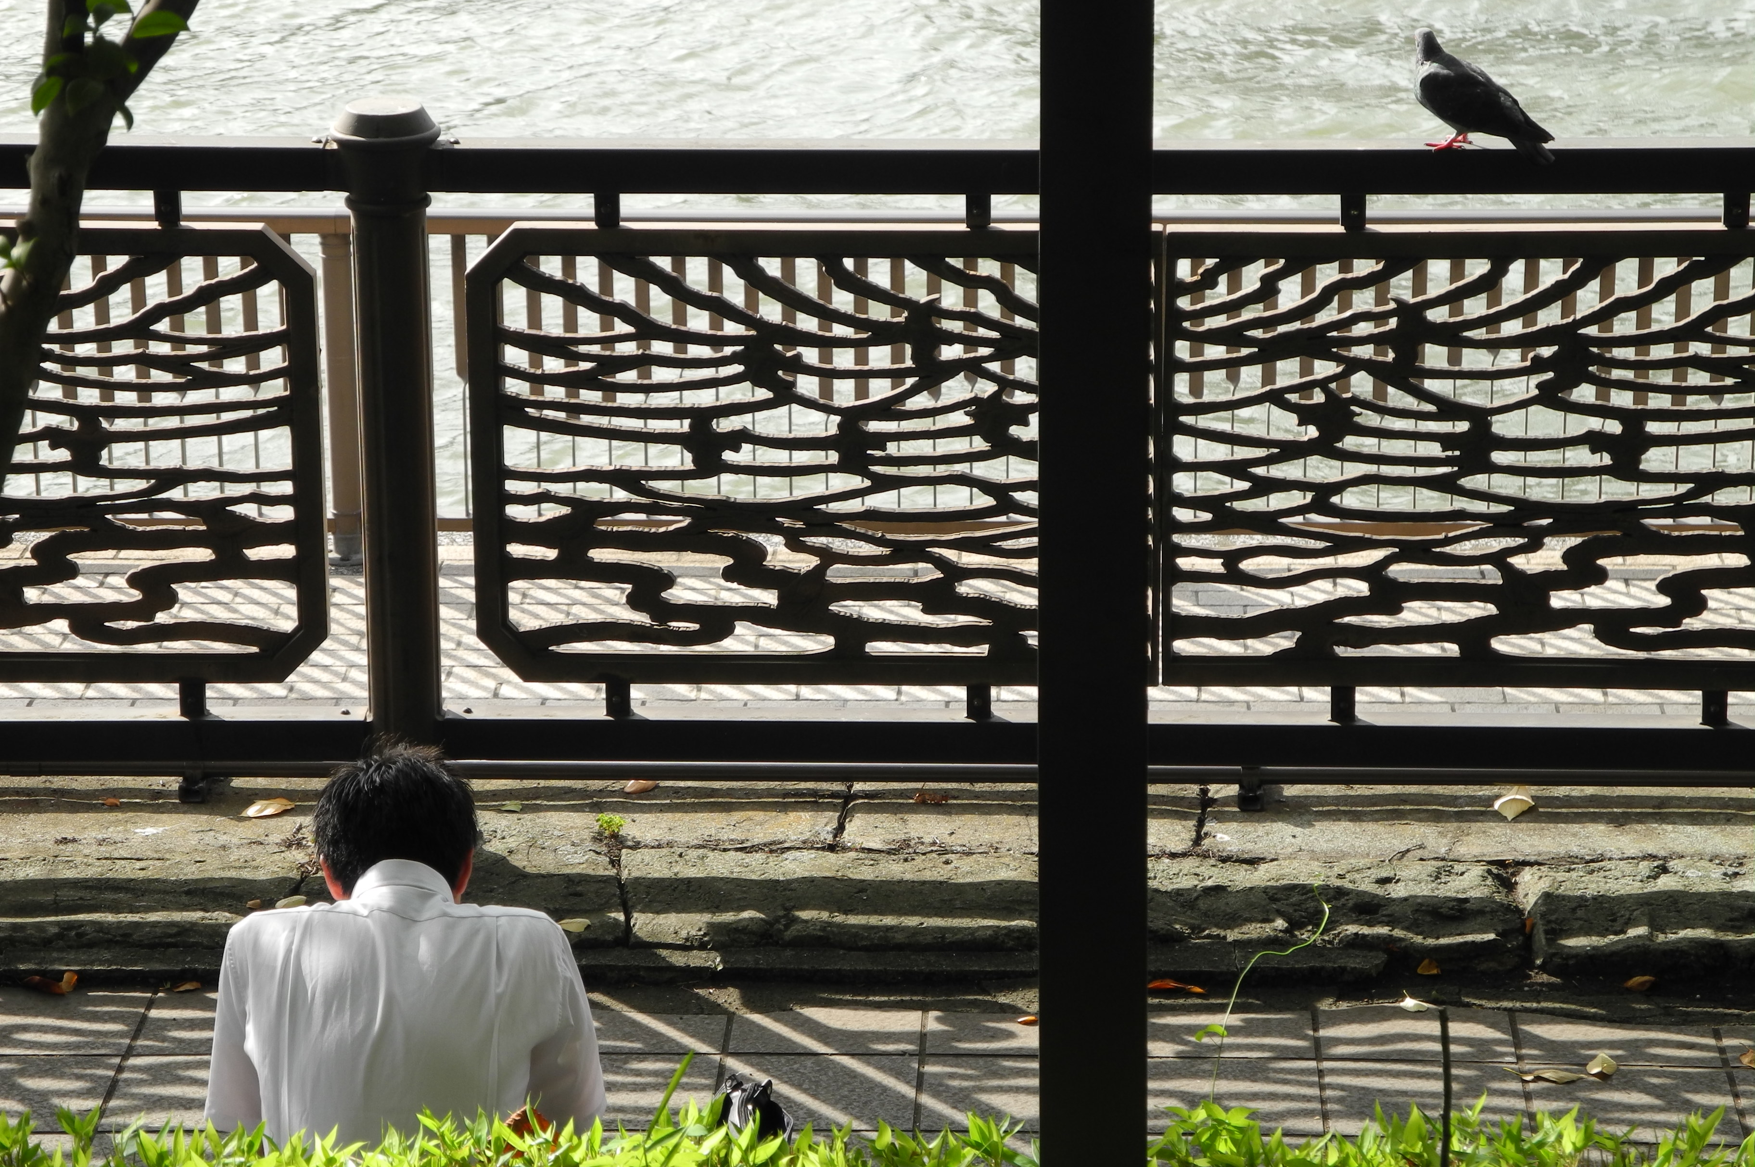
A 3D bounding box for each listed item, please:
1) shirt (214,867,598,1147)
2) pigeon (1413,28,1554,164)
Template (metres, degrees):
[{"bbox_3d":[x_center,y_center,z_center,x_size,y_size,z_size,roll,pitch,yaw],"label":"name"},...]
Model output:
[{"bbox_3d":[-0.578,0.596,7.453,0.490,0.570,0.360,0,18,0],"label":"shirt"},{"bbox_3d":[0.955,-0.765,9.499,0.265,0.185,0.105,13,23,36],"label":"pigeon"}]

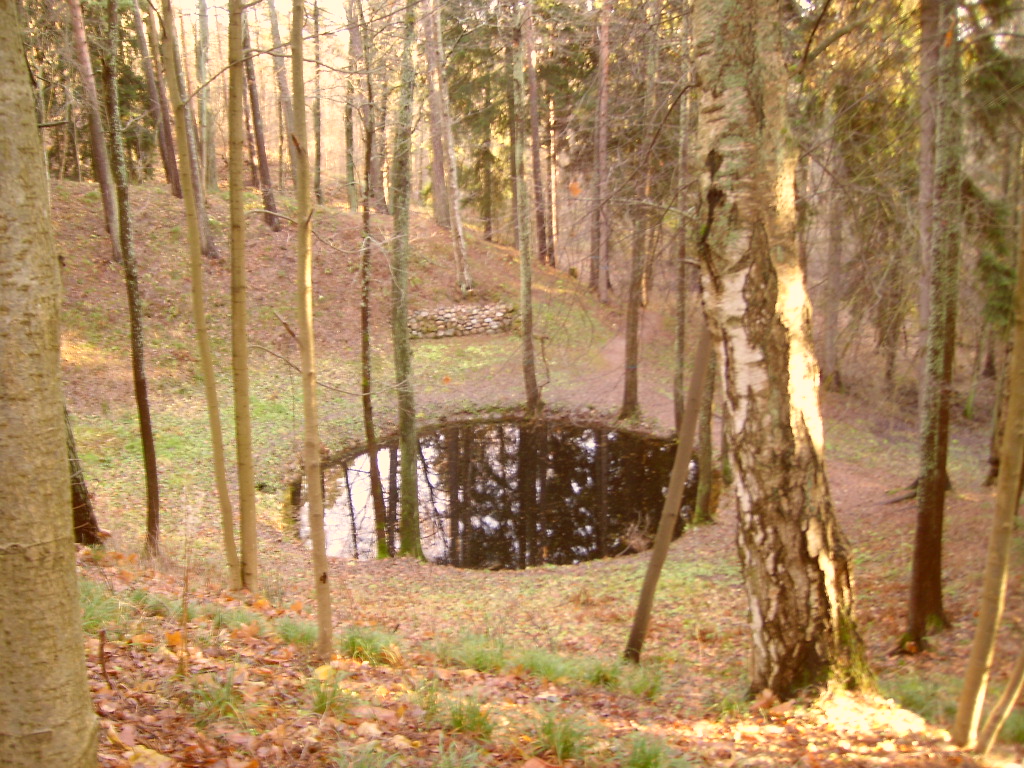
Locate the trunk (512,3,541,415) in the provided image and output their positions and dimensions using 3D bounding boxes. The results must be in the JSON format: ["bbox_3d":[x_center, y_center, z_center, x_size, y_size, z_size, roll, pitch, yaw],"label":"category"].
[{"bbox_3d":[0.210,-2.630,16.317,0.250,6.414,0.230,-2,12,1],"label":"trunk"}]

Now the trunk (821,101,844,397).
[{"bbox_3d":[5.866,-2.441,18.949,0.300,5.184,0.280,-4,12,1],"label":"trunk"}]

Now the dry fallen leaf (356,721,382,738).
[{"bbox_3d":[-0.461,1.118,3.350,0.085,0.025,0.070,-3,12,-9],"label":"dry fallen leaf"}]

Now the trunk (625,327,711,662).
[{"bbox_3d":[0.753,0.583,5.025,0.100,1.782,0.090,12,18,10],"label":"trunk"}]

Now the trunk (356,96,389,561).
[{"bbox_3d":[-1.380,-0.446,10.304,0.160,4.661,0.130,-2,12,-8],"label":"trunk"}]

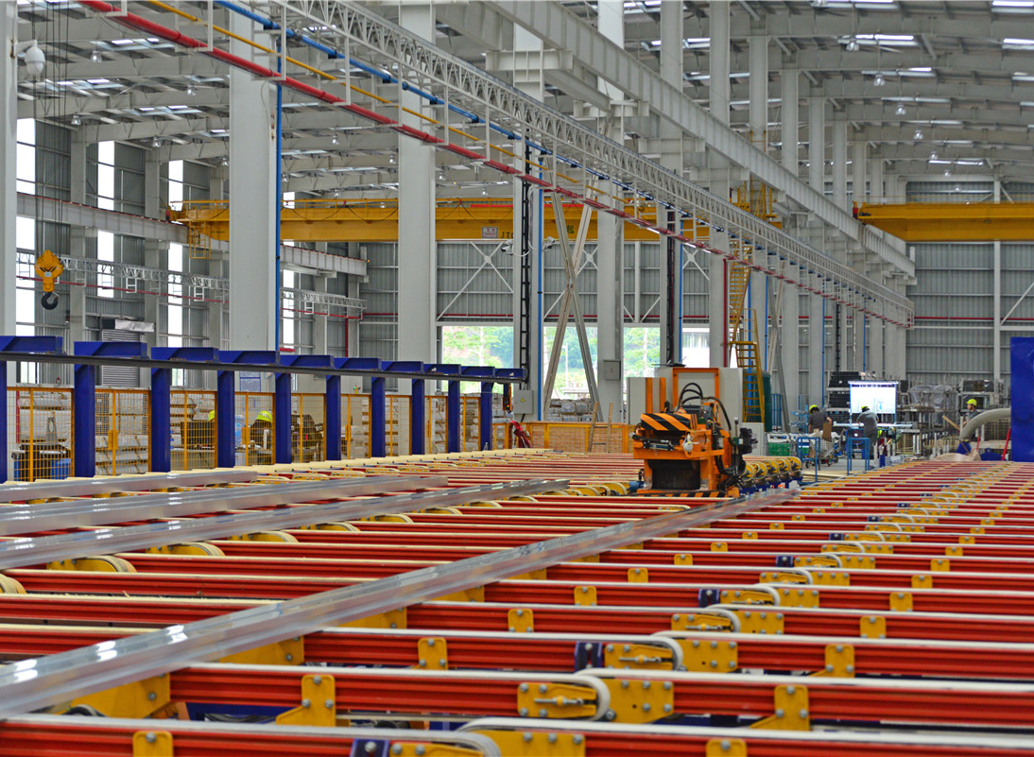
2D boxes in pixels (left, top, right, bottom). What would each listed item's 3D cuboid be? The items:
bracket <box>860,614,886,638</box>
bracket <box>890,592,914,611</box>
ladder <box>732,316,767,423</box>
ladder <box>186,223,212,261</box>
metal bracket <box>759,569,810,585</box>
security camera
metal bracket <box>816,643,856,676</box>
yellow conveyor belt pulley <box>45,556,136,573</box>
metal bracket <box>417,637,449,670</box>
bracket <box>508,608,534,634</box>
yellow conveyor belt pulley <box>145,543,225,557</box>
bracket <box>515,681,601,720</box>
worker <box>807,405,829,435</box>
[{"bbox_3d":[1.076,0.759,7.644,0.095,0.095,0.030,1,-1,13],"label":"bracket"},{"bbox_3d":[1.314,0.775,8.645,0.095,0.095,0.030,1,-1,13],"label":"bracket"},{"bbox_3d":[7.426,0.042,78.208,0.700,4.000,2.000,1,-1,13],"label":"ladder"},{"bbox_3d":[-13.837,-6.024,110.039,0.741,1.688,0.600,1,-1,13],"label":"ladder"},{"bbox_3d":[1.125,0.844,10.588,0.206,0.087,0.050,1,-1,13],"label":"metal bracket"},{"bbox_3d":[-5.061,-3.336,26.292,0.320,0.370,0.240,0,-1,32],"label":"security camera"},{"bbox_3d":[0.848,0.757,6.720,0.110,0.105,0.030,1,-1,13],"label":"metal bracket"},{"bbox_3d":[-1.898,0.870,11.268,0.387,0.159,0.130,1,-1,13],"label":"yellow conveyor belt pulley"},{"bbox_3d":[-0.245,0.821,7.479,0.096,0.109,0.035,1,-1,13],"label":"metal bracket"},{"bbox_3d":[0.018,0.831,8.559,0.092,0.106,0.035,1,-1,13],"label":"bracket"},{"bbox_3d":[-1.410,0.756,10.671,0.320,0.130,0.060,1,-1,13],"label":"yellow conveyor belt pulley"},{"bbox_3d":[0.094,0.727,5.704,0.190,0.090,0.050,1,-1,13],"label":"bracket"},{"bbox_3d":[8.170,1.478,68.000,0.580,1.580,0.480,1,-1,-12],"label":"worker"}]

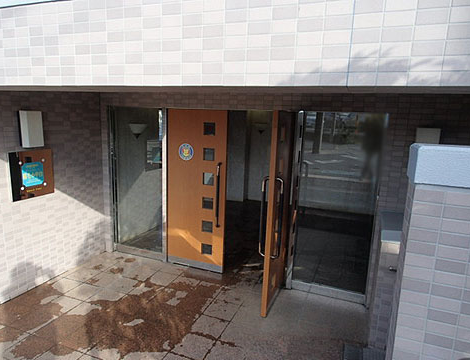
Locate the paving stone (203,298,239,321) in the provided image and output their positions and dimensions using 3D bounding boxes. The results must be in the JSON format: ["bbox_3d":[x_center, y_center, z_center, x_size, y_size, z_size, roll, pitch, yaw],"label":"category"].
[{"bbox_3d":[-0.128,1.338,3.536,0.306,0.043,0.308,6,11,21],"label":"paving stone"}]

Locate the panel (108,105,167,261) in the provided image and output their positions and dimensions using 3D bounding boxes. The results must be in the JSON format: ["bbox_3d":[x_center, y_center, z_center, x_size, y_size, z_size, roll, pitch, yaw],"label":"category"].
[{"bbox_3d":[-1.258,0.062,4.574,0.887,2.009,0.062,6,11,21],"label":"panel"}]

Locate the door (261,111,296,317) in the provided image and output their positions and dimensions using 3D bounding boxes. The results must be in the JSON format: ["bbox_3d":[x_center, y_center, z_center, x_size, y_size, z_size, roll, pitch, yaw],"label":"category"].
[{"bbox_3d":[0.461,0.308,3.554,0.053,1.973,0.776,6,11,21],"label":"door"}]

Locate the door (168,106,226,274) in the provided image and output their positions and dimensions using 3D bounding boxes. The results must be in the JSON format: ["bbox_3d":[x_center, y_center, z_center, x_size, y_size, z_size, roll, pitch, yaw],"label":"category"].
[{"bbox_3d":[-0.467,0.143,4.272,0.784,1.973,0.055,6,11,21],"label":"door"}]

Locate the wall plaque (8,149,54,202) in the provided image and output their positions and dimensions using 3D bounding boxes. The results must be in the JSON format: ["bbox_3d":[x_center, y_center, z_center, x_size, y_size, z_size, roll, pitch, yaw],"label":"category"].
[{"bbox_3d":[-2.127,-0.059,3.676,0.025,0.503,0.499,6,11,21],"label":"wall plaque"}]

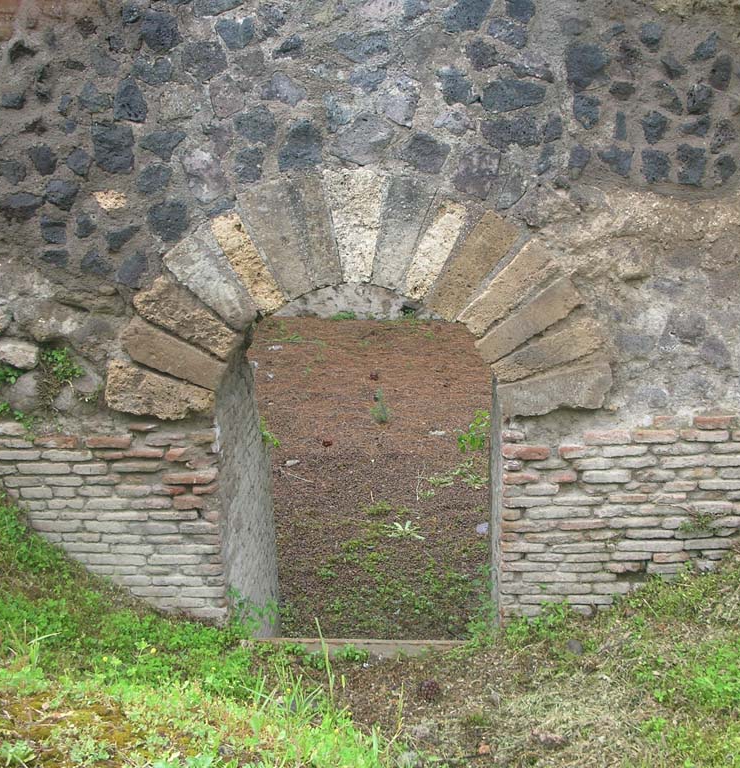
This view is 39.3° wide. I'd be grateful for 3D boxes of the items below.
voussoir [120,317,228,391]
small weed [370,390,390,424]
[{"bbox_3d":[-0.899,-0.152,4.920,0.510,0.198,0.300,23,10,1],"label":"voussoir"},{"bbox_3d":[0.094,0.193,9.300,0.180,0.327,0.171,0,7,0],"label":"small weed"}]

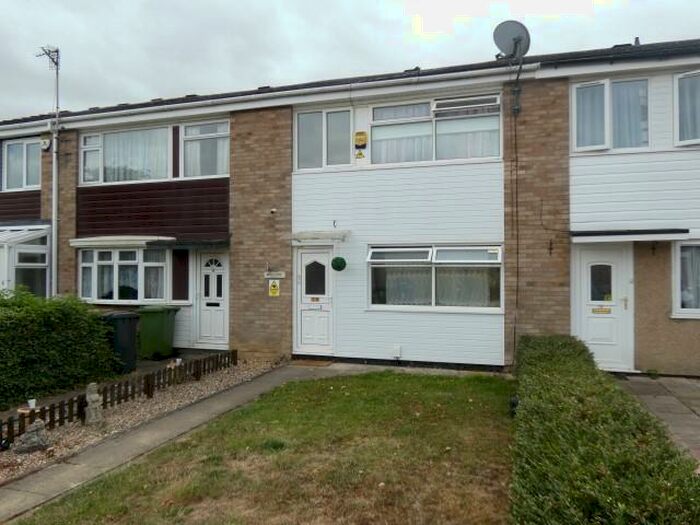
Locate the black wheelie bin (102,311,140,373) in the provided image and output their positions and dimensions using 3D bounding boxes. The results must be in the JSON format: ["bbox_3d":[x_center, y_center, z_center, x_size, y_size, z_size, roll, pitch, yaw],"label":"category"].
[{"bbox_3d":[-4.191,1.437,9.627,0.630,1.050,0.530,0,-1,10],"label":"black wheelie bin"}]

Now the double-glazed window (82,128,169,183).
[{"bbox_3d":[-4.780,-2.251,11.150,2.310,1.141,0.100,0,-1,18],"label":"double-glazed window"}]

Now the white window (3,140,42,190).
[{"bbox_3d":[-7.671,-2.278,12.356,1.184,1.137,0.100,0,-1,18],"label":"white window"}]

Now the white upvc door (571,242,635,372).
[{"bbox_3d":[3.993,0.669,8.320,0.904,2.000,0.090,0,-1,18],"label":"white upvc door"}]

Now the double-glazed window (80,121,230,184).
[{"bbox_3d":[-4.214,-2.290,11.234,3.824,1.114,0.100,0,-1,18],"label":"double-glazed window"}]

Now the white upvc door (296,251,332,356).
[{"bbox_3d":[-0.656,0.729,10.019,0.750,2.034,0.090,0,-1,18],"label":"white upvc door"}]

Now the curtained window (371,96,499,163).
[{"bbox_3d":[1.450,-2.276,9.139,2.310,1.159,0.130,0,-1,18],"label":"curtained window"}]

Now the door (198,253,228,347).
[{"bbox_3d":[-2.757,0.751,10.701,0.728,1.948,0.090,0,-1,18],"label":"door"}]

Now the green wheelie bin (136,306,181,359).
[{"bbox_3d":[-3.823,1.380,10.530,0.690,1.040,0.550,0,-1,18],"label":"green wheelie bin"}]

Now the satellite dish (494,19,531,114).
[{"bbox_3d":[2.679,-3.225,8.695,0.620,1.500,0.520,0,-1,-8],"label":"satellite dish"}]

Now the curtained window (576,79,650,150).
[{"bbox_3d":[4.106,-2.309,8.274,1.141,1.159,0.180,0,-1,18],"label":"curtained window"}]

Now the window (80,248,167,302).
[{"bbox_3d":[-4.834,0.292,11.018,2.270,1.140,0.260,0,-1,18],"label":"window"}]

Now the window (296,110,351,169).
[{"bbox_3d":[-0.488,-2.332,10.025,1.156,1.092,0.100,0,-1,18],"label":"window"}]

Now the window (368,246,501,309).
[{"bbox_3d":[1.451,0.248,9.084,2.301,1.132,0.130,0,-1,18],"label":"window"}]

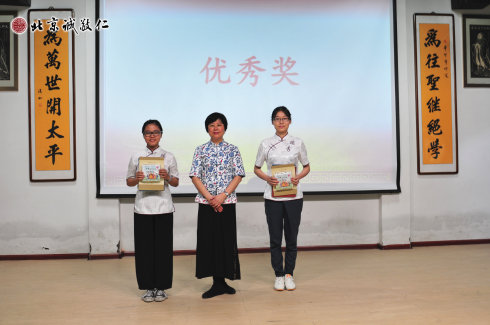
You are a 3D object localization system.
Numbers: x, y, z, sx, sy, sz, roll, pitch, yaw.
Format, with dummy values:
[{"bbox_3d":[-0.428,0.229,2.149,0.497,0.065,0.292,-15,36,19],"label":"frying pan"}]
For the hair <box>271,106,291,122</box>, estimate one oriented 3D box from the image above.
[{"bbox_3d":[0.330,-0.426,4.420,0.172,0.155,0.190,-1,0,1],"label":"hair"}]

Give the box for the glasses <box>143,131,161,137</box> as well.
[{"bbox_3d":[-0.774,-0.241,4.120,0.142,0.045,0.130,-1,0,-2],"label":"glasses"}]

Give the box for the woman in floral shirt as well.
[{"bbox_3d":[-0.236,0.367,4.240,0.470,1.585,0.330,-1,0,-1],"label":"woman in floral shirt"}]

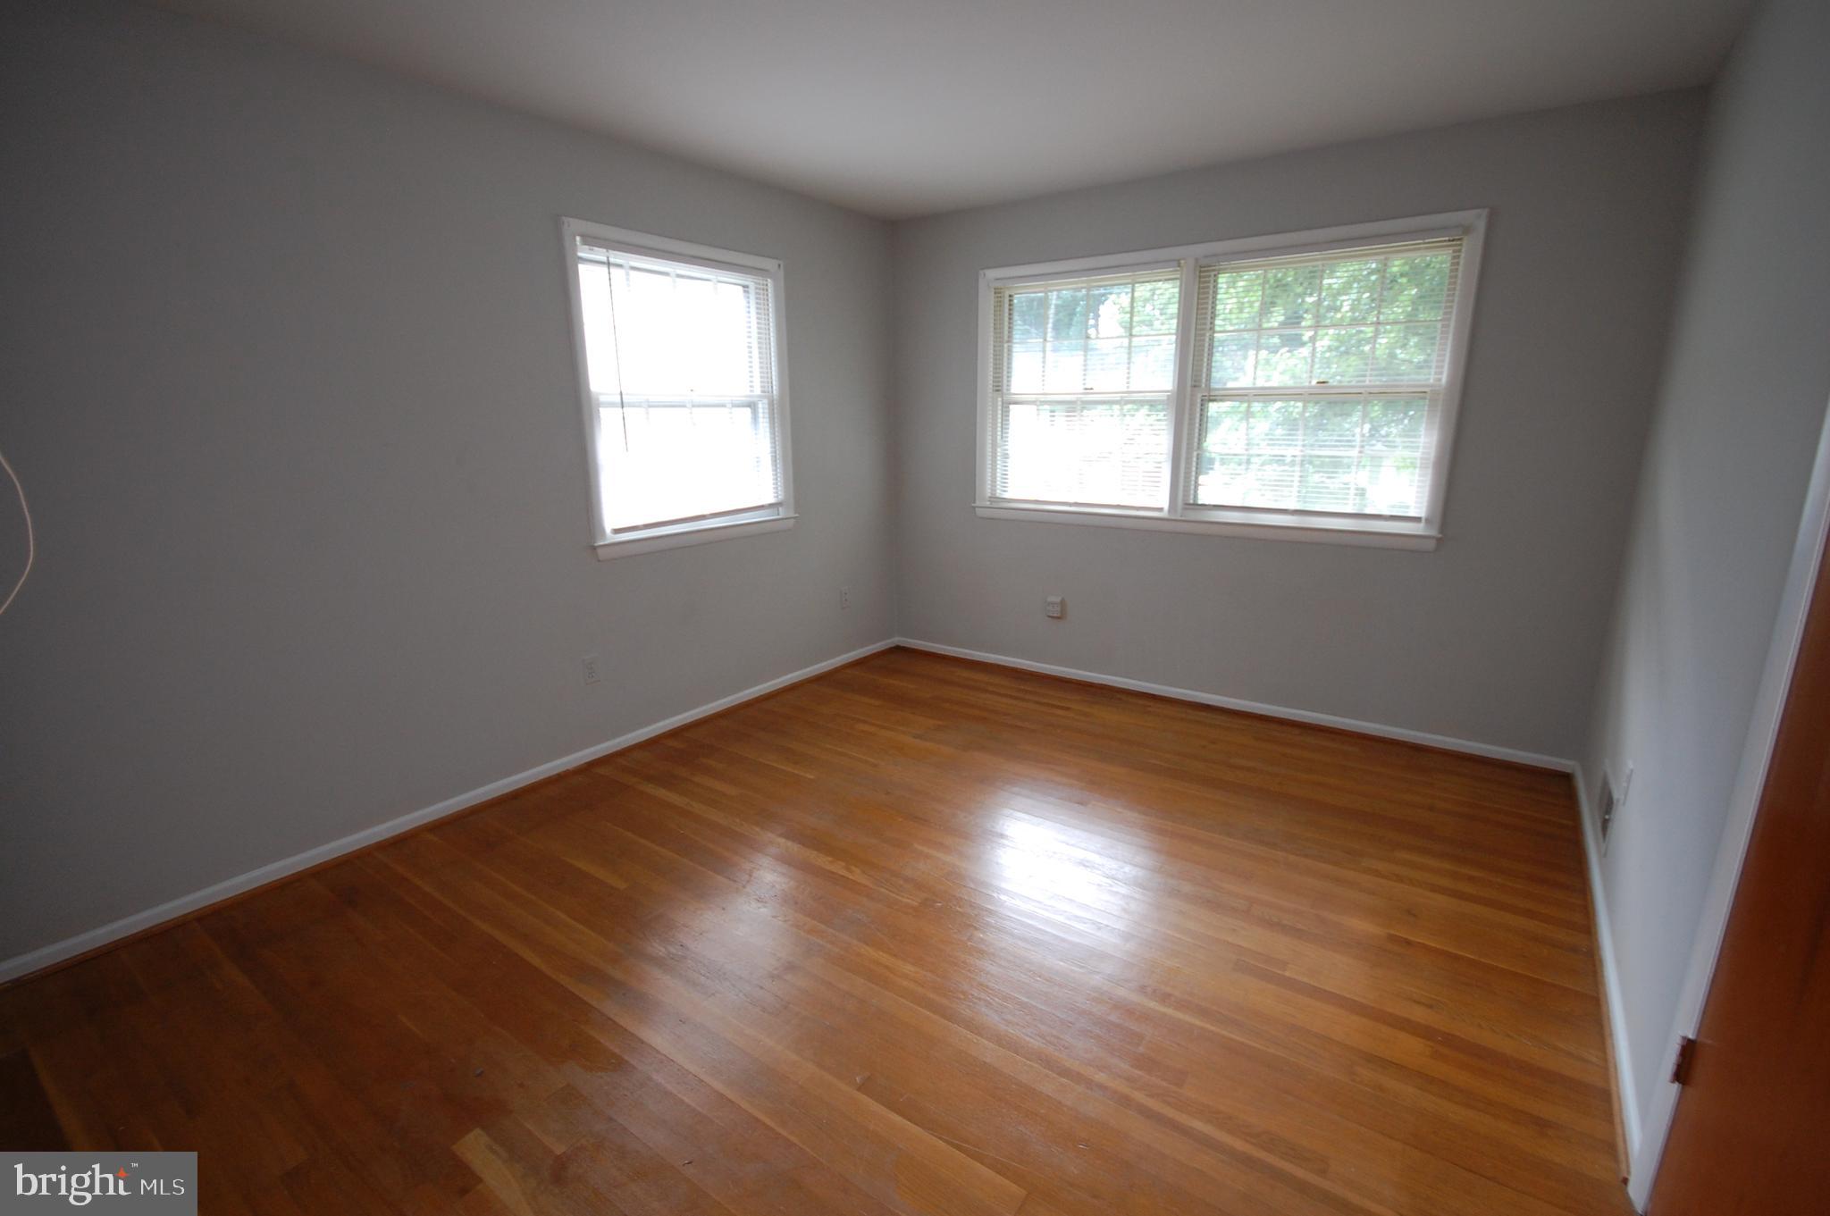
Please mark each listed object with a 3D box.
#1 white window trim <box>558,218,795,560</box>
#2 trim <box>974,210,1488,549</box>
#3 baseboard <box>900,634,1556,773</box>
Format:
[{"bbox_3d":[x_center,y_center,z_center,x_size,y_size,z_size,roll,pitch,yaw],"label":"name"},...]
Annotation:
[{"bbox_3d":[-0.975,-0.935,3.424,0.090,1.295,1.127,10,17,35],"label":"white window trim"},{"bbox_3d":[1.233,-1.003,3.592,2.220,1.287,0.080,10,17,35],"label":"trim"},{"bbox_3d":[1.240,0.422,3.938,3.330,0.074,0.020,10,17,35],"label":"baseboard"}]

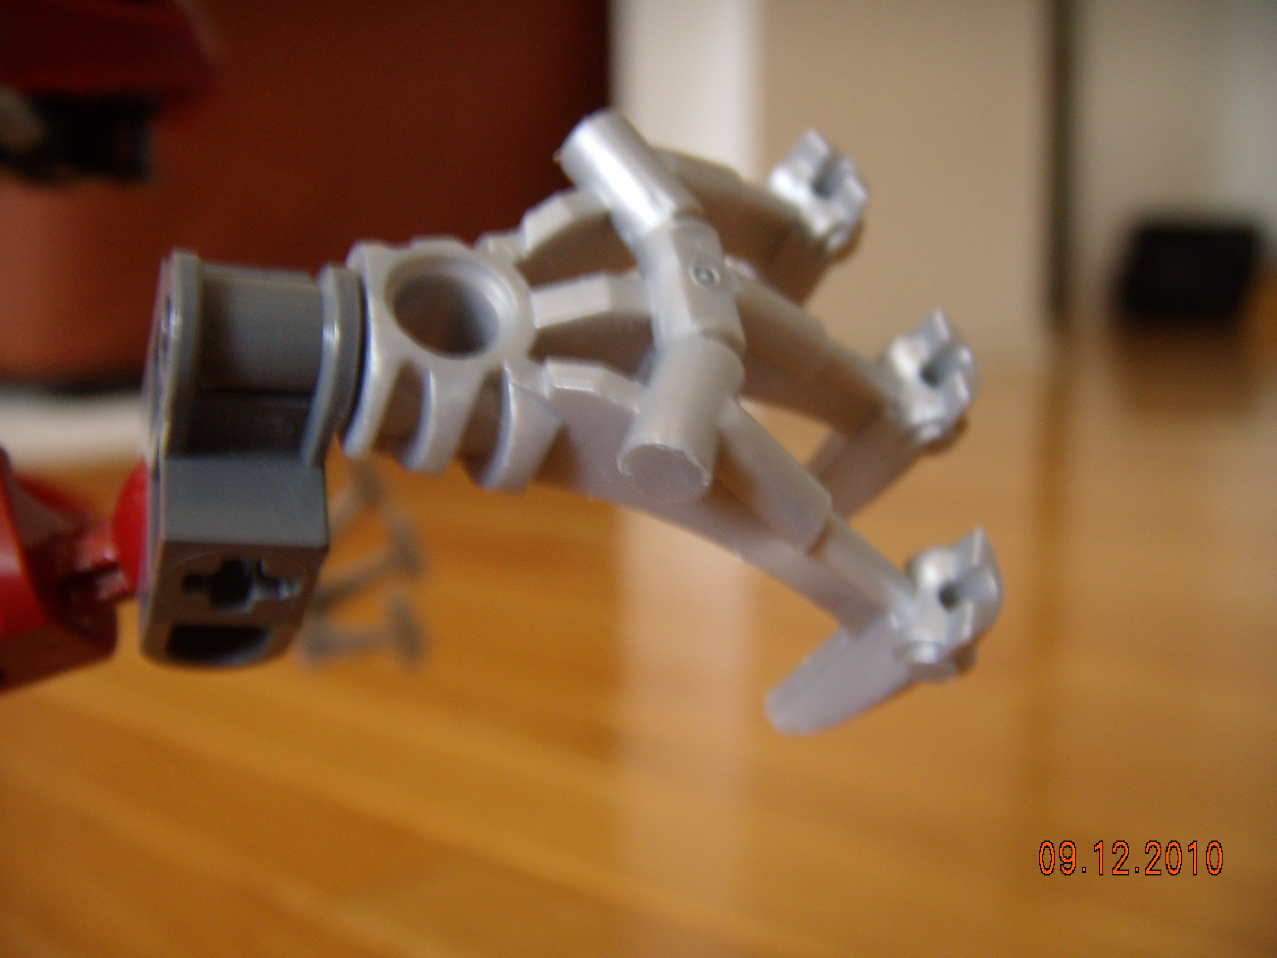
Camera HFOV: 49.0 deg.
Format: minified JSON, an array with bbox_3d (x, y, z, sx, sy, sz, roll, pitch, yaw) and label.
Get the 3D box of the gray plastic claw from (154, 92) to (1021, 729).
[{"bbox_3d":[-0.003,-0.004,0.070,0.041,0.031,0.022,3,-36,-21],"label":"gray plastic claw"}]

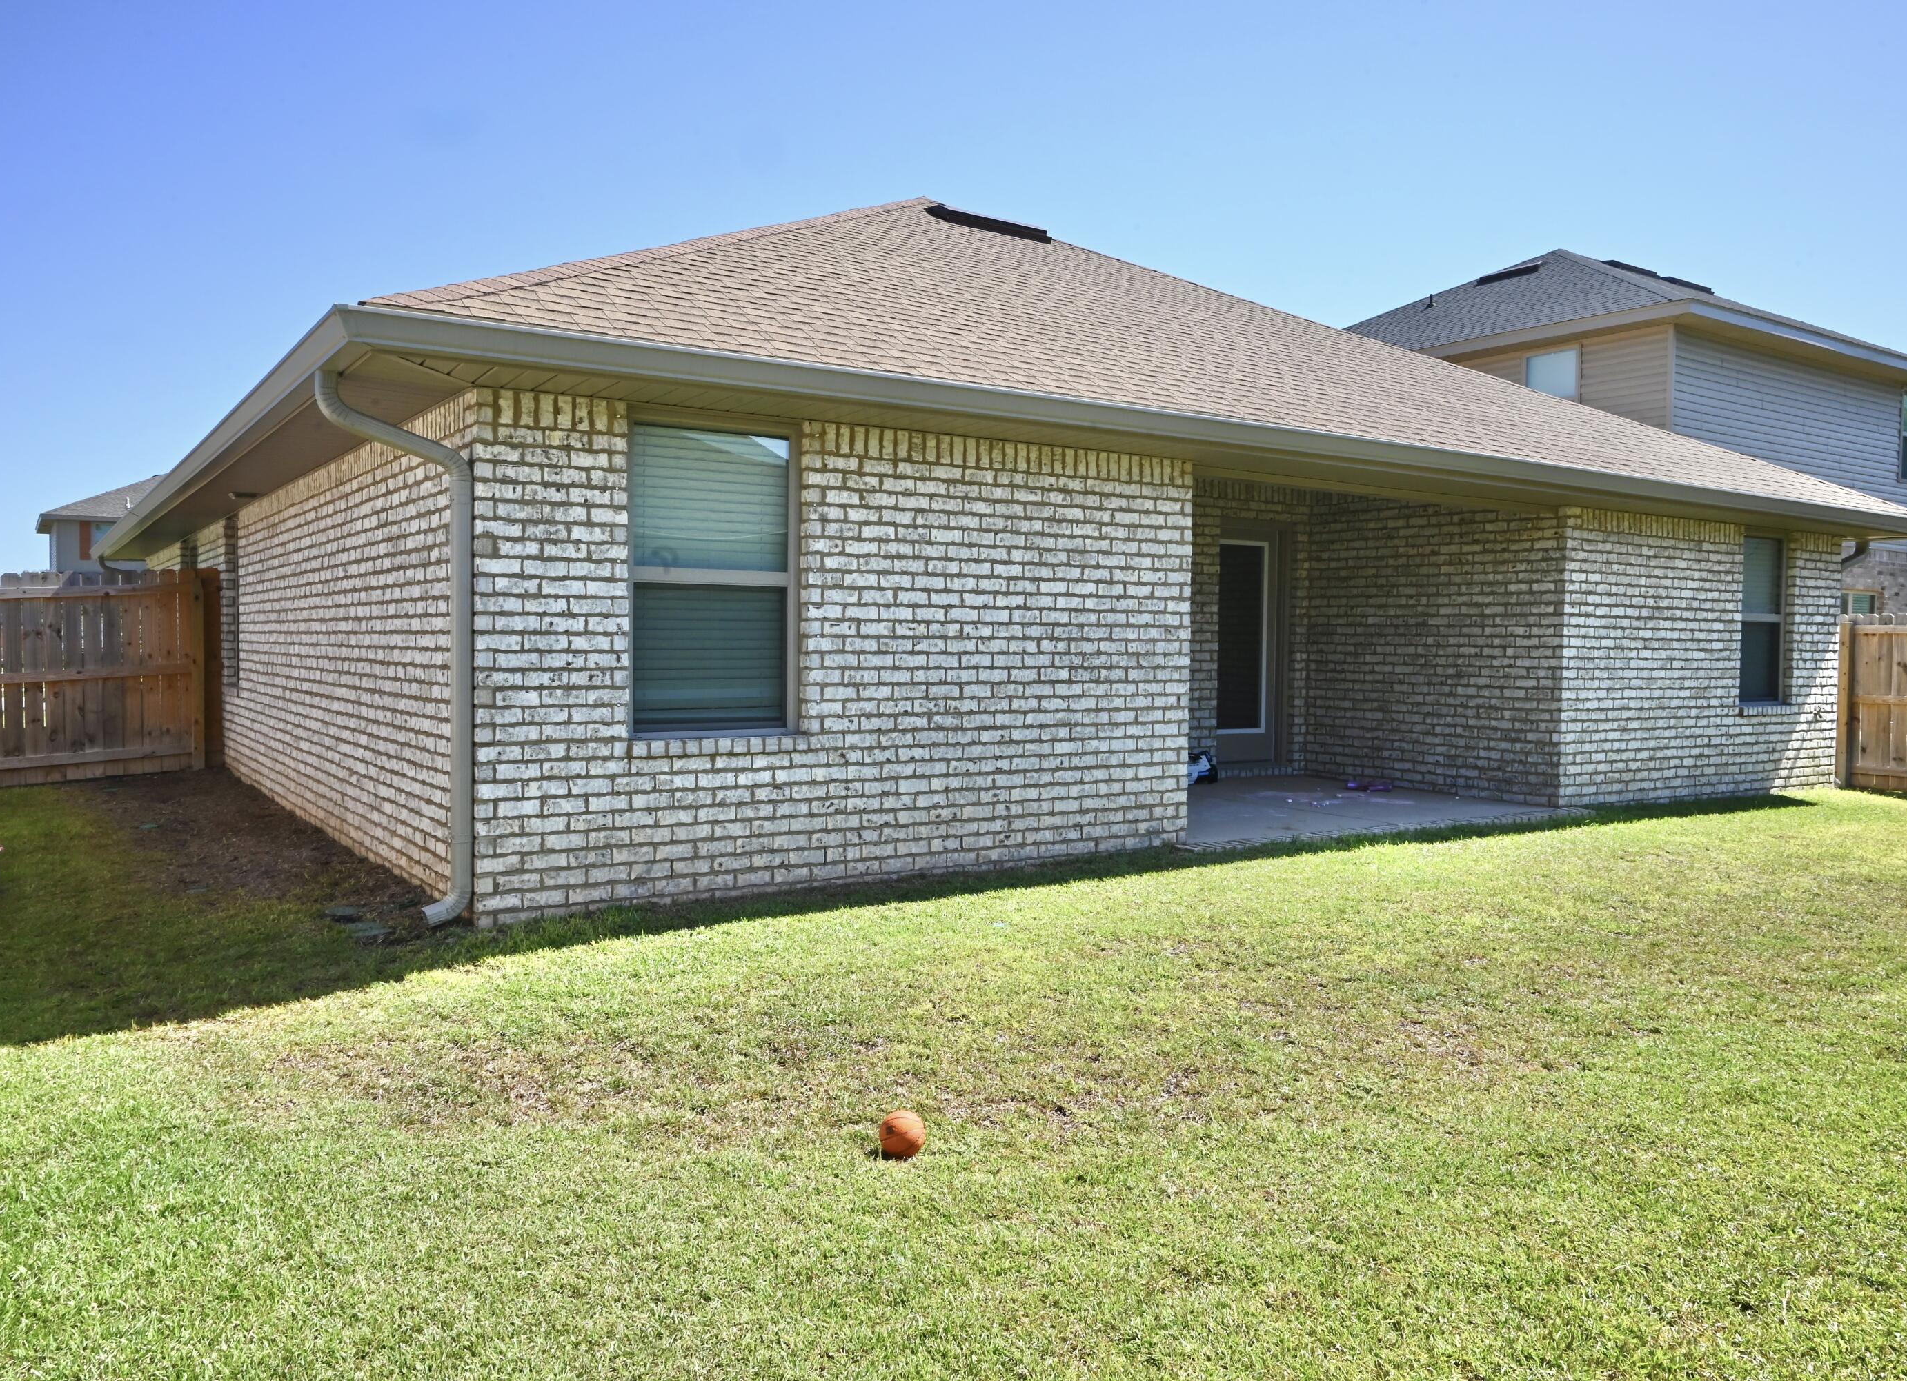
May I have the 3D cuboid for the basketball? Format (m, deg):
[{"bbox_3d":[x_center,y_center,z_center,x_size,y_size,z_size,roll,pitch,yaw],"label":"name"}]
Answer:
[{"bbox_3d":[-0.137,1.200,3.730,0.126,0.126,0.126,1,2,0],"label":"basketball"}]

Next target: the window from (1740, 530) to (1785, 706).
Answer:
[{"bbox_3d":[7.029,-0.618,12.025,0.880,1.460,0.100,-1,2,-34],"label":"window"}]

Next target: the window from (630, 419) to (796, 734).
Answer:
[{"bbox_3d":[-1.118,-0.512,6.515,0.880,1.460,0.100,-1,2,-34],"label":"window"}]

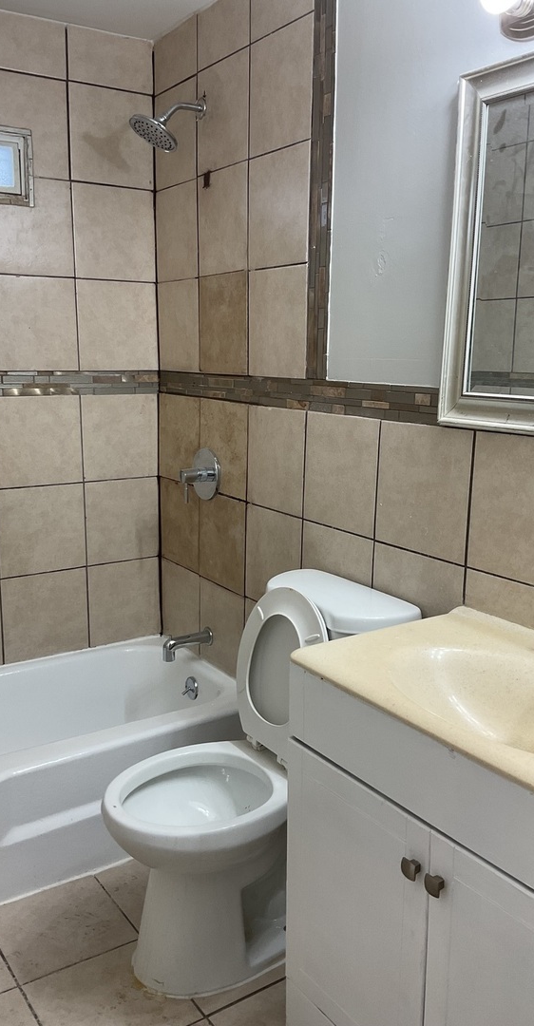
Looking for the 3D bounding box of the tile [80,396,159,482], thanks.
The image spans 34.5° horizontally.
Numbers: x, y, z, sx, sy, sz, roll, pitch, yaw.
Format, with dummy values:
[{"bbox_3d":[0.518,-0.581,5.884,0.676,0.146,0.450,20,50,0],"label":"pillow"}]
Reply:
[{"bbox_3d":[-0.519,-0.269,3.050,0.292,0.298,0.010,-7,13,-32],"label":"tile"}]

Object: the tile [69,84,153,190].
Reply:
[{"bbox_3d":[-0.510,-1.246,2.858,0.292,0.298,0.010,-7,13,-32],"label":"tile"}]

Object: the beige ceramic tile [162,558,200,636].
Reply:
[{"bbox_3d":[-0.310,0.338,3.126,0.010,0.299,0.307,-7,13,-32],"label":"beige ceramic tile"}]

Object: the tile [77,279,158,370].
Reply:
[{"bbox_3d":[-0.516,-0.649,2.976,0.292,0.297,0.010,-7,13,-32],"label":"tile"}]

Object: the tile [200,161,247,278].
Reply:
[{"bbox_3d":[-0.131,-0.890,2.631,0.012,0.304,0.304,-7,13,-32],"label":"tile"}]

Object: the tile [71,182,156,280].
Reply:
[{"bbox_3d":[-0.518,-0.956,2.944,0.293,0.306,0.010,-7,13,-32],"label":"tile"}]

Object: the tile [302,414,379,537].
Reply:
[{"bbox_3d":[0.196,-0.106,2.268,0.010,0.300,0.310,-7,13,-32],"label":"tile"}]

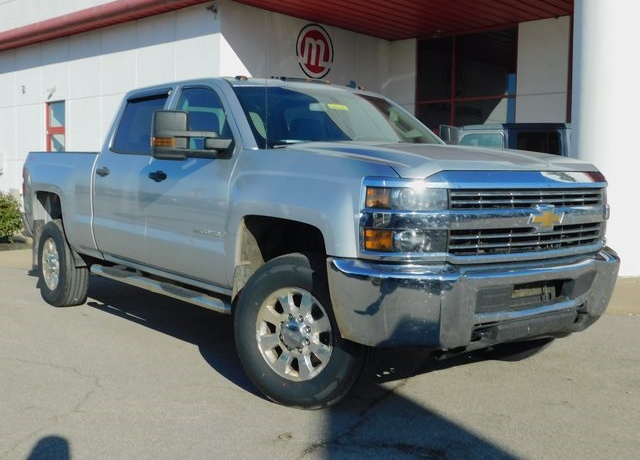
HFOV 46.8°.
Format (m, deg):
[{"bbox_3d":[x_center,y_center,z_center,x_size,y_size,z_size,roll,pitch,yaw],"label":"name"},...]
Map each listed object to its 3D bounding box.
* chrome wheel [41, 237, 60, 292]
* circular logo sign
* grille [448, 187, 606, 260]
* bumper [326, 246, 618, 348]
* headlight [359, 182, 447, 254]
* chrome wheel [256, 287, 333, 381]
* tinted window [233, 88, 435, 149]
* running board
[{"bbox_3d":[-2.521,0.332,7.133,0.200,0.500,0.500,-3,5,-36],"label":"chrome wheel"},{"bbox_3d":[-0.081,-3.210,13.300,0.060,1.002,1.002,4,5,42],"label":"circular logo sign"},{"bbox_3d":[1.103,-0.047,3.772,1.230,0.350,0.160,-3,5,-36],"label":"grille"},{"bbox_3d":[0.999,0.322,3.938,2.020,0.440,0.520,-3,5,-36],"label":"bumper"},{"bbox_3d":[0.394,-0.050,3.420,0.360,0.360,0.240,-3,5,-36],"label":"headlight"},{"bbox_3d":[-0.104,0.554,3.999,0.500,0.500,0.200,3,5,35],"label":"chrome wheel"},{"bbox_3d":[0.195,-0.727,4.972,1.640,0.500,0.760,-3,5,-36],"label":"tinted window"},{"bbox_3d":[-1.202,0.382,5.354,0.190,0.100,2.420,-3,5,-36],"label":"running board"}]

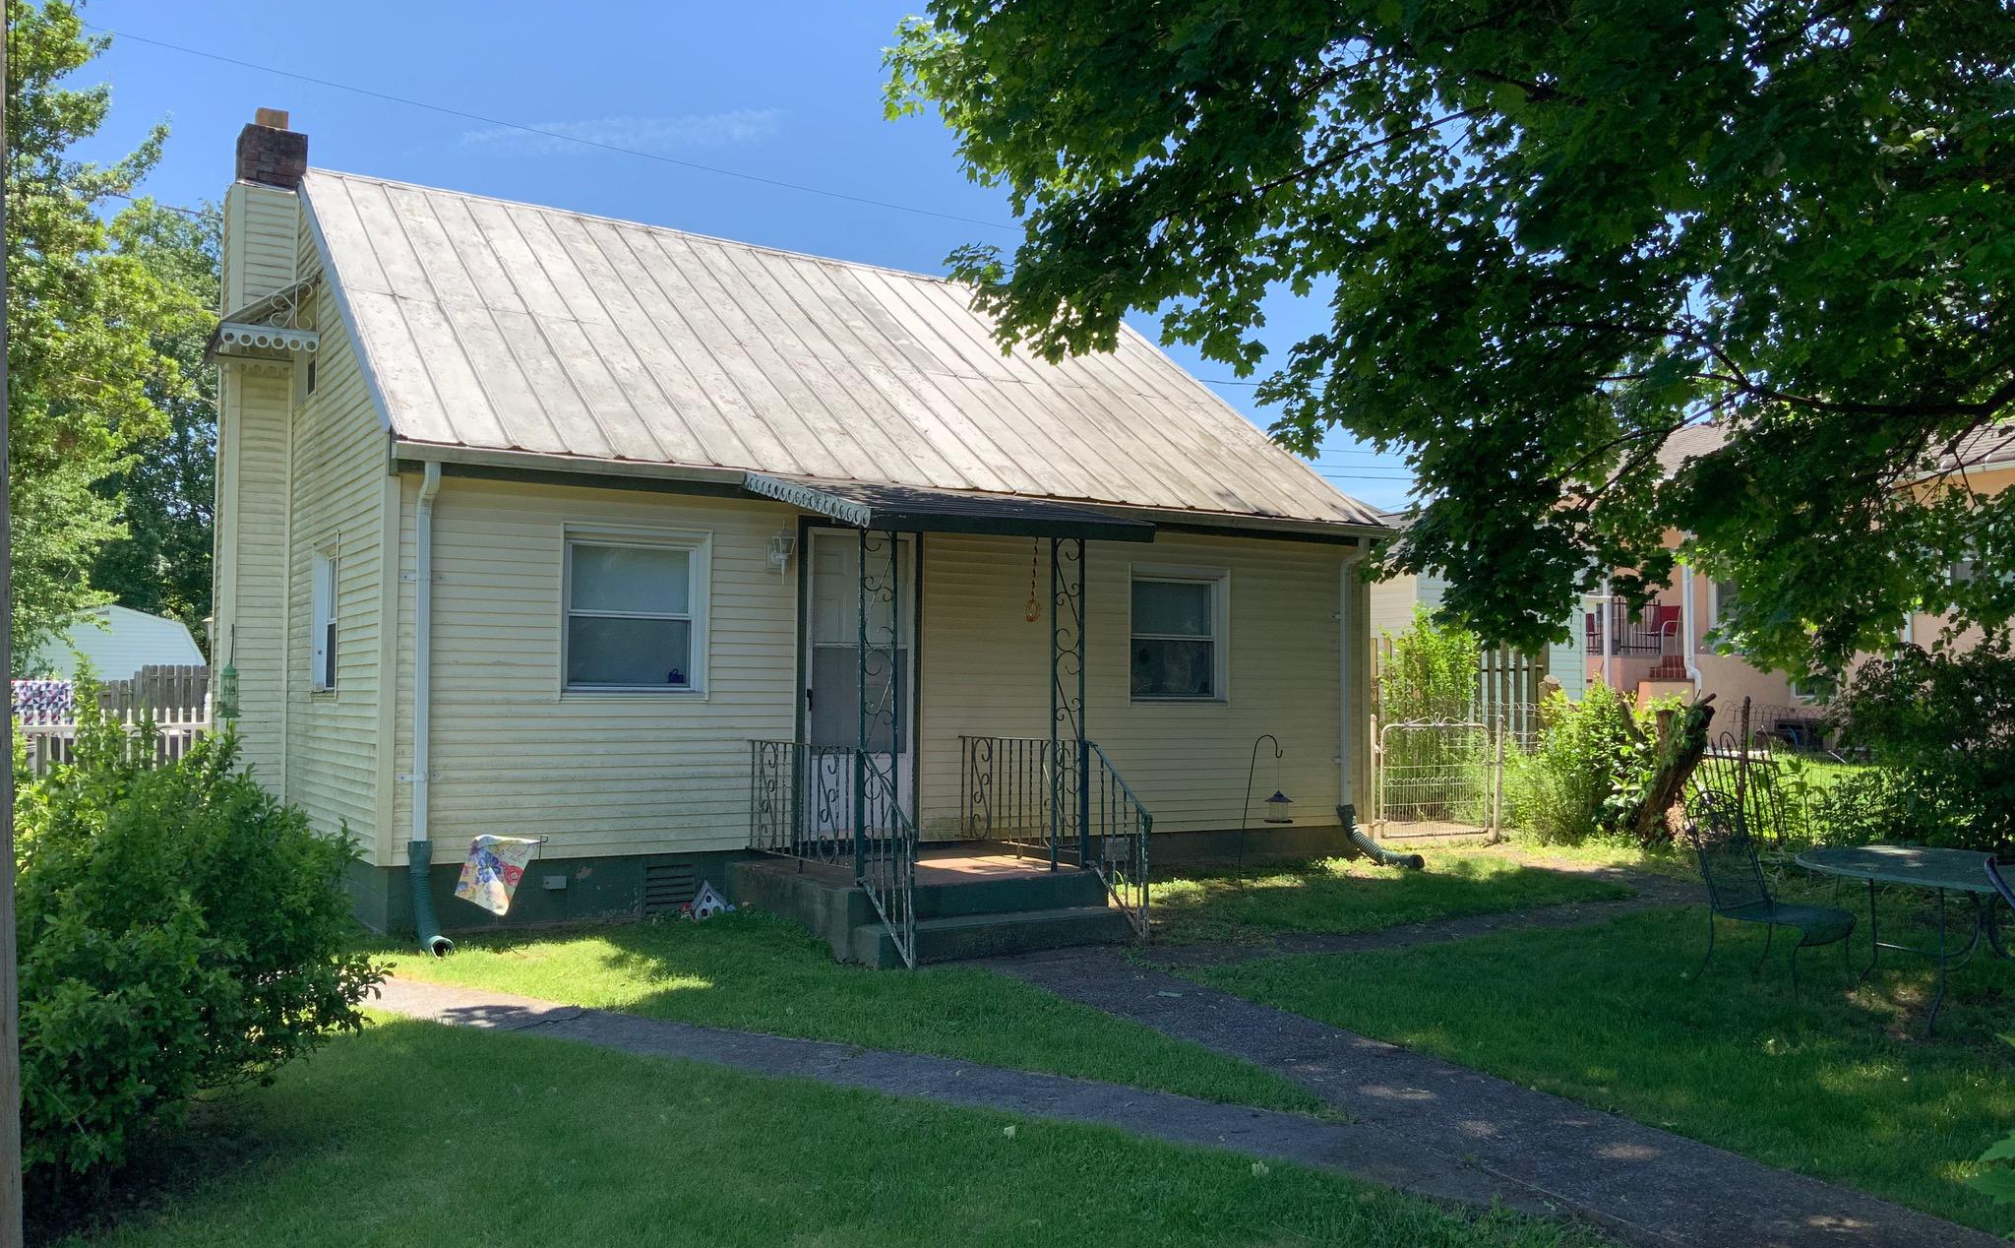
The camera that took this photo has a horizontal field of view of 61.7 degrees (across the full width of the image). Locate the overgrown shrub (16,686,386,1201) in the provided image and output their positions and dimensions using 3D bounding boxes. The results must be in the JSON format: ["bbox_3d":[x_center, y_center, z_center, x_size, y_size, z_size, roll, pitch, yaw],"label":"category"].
[{"bbox_3d":[-2.817,0.936,5.646,1.500,1.500,1.500,2,-3,-26],"label":"overgrown shrub"}]

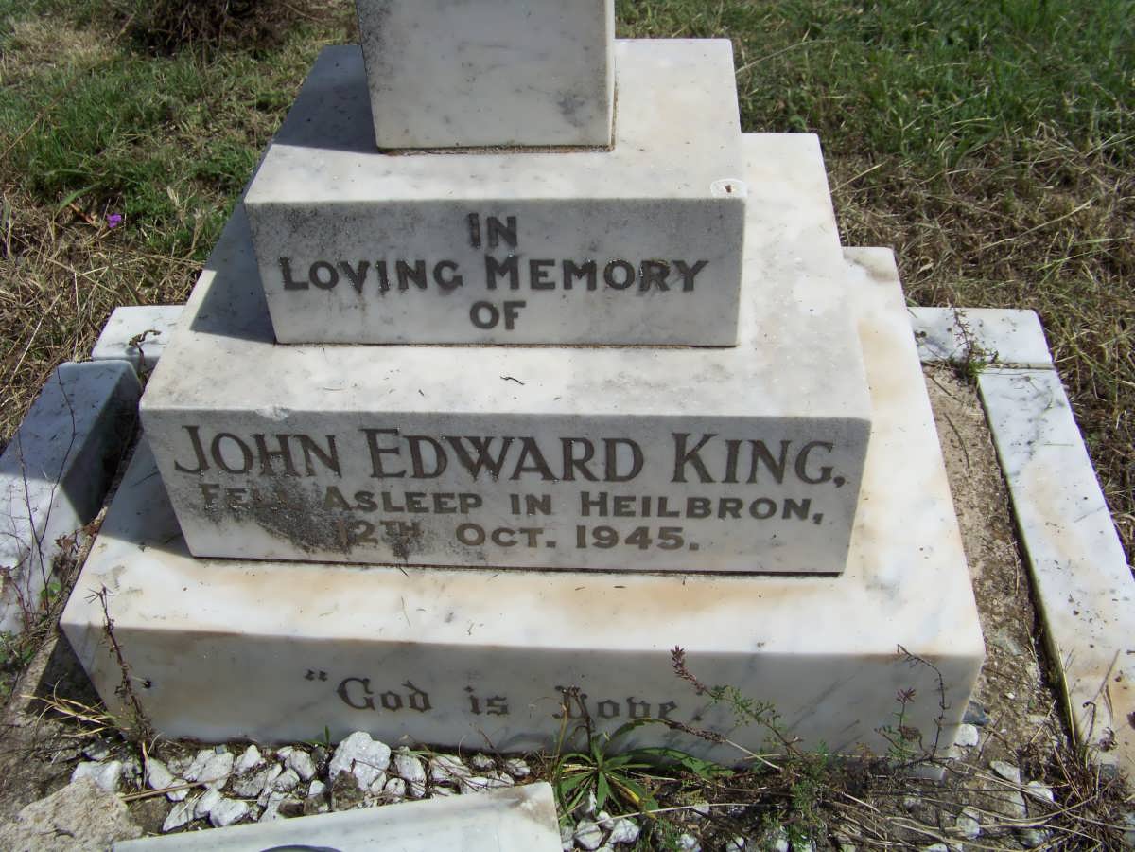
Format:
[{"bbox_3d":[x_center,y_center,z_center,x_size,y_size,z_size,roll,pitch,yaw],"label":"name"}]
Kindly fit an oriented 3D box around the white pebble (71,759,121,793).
[{"bbox_3d":[-0.385,0.288,0.966,0.041,0.024,0.028,-3,42,0],"label":"white pebble"}]

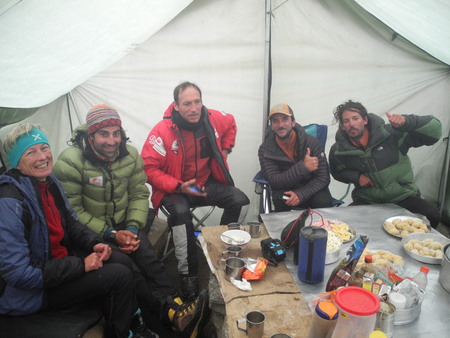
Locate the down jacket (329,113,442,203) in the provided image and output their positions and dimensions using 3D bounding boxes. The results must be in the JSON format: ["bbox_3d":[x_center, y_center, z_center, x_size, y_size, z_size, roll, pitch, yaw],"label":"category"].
[{"bbox_3d":[1.030,-0.118,2.474,0.690,0.570,0.440,4,17,11],"label":"down jacket"}]

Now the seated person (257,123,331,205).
[{"bbox_3d":[0.470,0.079,2.513,0.540,1.030,0.700,3,17,10],"label":"seated person"}]

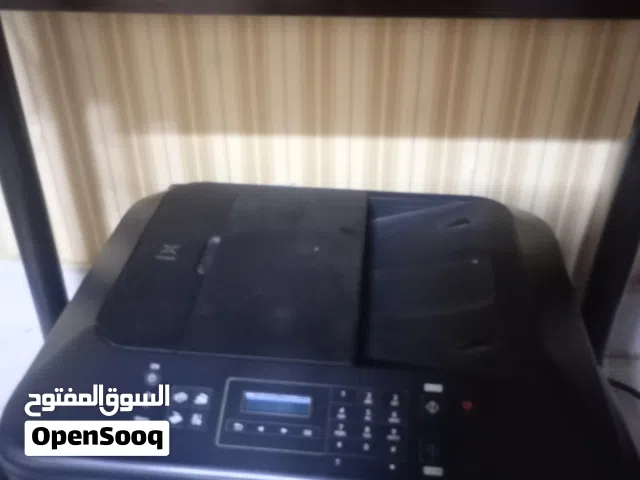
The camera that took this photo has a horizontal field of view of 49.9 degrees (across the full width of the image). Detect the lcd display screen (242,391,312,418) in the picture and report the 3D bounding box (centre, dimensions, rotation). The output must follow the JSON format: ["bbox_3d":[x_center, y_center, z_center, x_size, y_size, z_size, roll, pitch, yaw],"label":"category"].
[{"bbox_3d":[-0.032,0.122,0.511,0.050,0.004,0.015,4,59,4],"label":"lcd display screen"}]

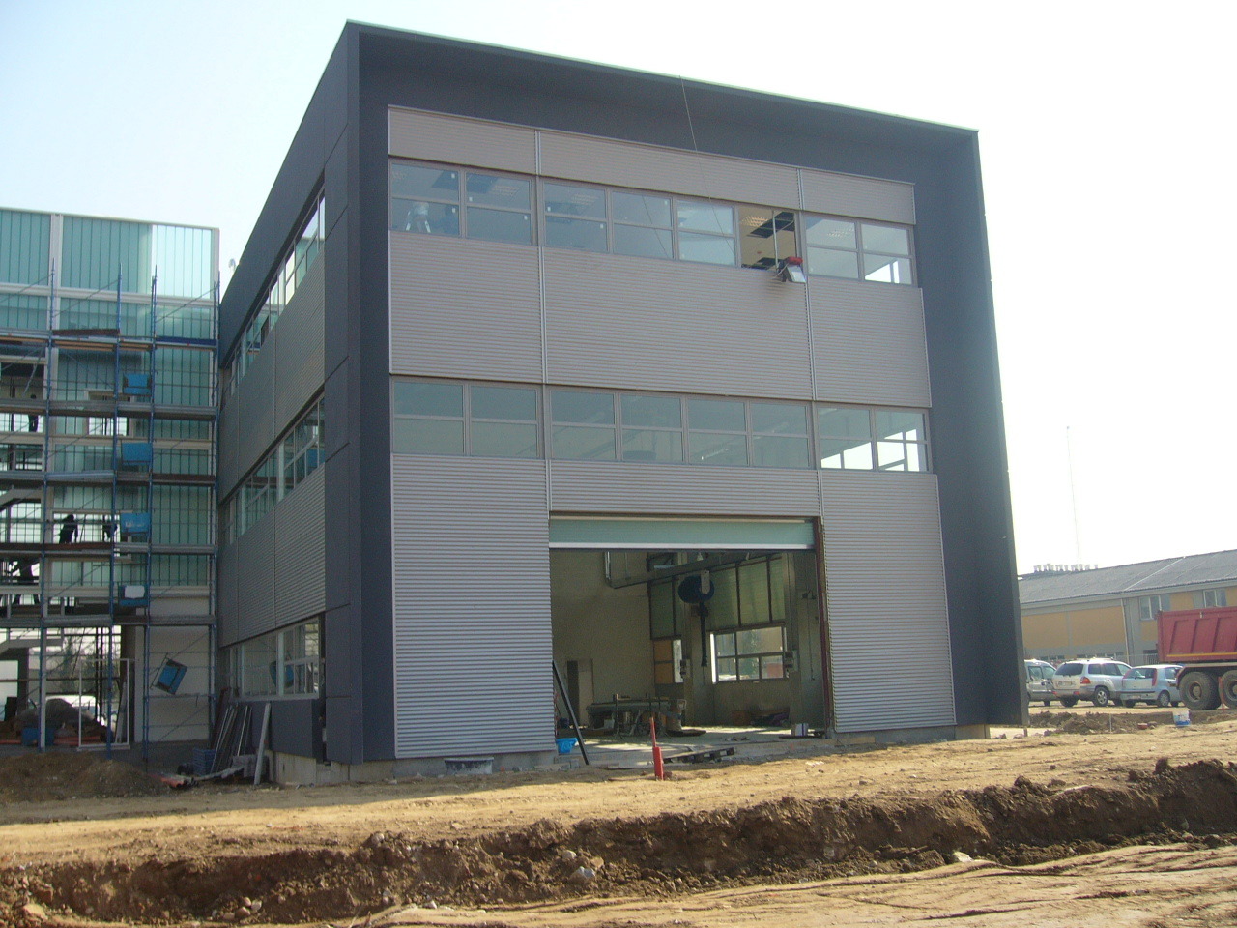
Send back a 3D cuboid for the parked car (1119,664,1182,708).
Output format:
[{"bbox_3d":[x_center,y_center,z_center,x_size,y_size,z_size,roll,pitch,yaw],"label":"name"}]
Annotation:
[{"bbox_3d":[19.980,8.020,45.379,3.820,1.480,1.660,3,-11,-30],"label":"parked car"}]

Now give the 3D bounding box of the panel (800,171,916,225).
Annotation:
[{"bbox_3d":[5.300,-5.893,27.751,3.033,0.975,0.100,2,-10,-24],"label":"panel"}]

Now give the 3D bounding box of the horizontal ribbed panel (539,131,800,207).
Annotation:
[{"bbox_3d":[1.157,-6.037,25.895,6.051,0.975,0.100,2,-10,-24],"label":"horizontal ribbed panel"}]

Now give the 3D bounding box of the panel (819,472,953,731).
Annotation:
[{"bbox_3d":[5.645,2.793,26.165,2.946,5.297,0.100,2,-10,-24],"label":"panel"}]

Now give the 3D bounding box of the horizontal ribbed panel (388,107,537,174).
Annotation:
[{"bbox_3d":[-2.936,-6.171,23.948,2.899,0.974,0.100,2,-10,-24],"label":"horizontal ribbed panel"}]

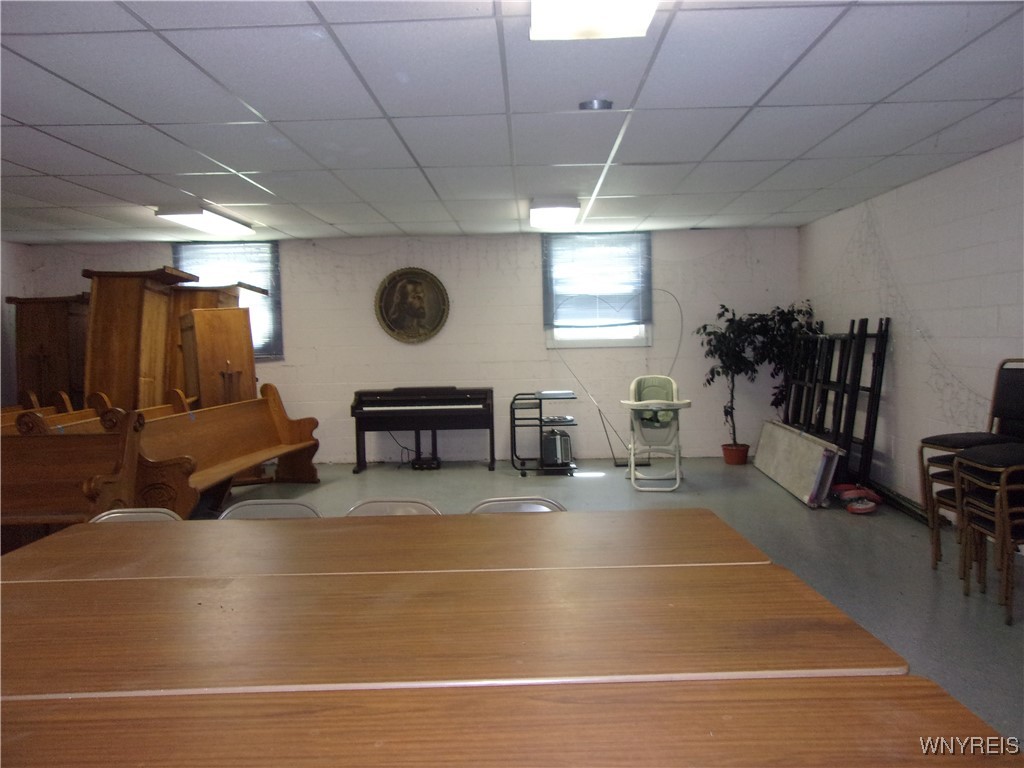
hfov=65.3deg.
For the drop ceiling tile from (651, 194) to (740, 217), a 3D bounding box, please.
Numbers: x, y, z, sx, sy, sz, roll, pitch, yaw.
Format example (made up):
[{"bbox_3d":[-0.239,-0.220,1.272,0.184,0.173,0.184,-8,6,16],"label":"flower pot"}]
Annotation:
[{"bbox_3d":[1.588,-1.567,7.000,0.605,0.020,1.210,-1,3,1],"label":"drop ceiling tile"}]

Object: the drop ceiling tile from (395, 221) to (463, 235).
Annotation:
[{"bbox_3d":[-0.822,-1.592,8.165,0.605,0.025,0.993,-1,3,2],"label":"drop ceiling tile"}]

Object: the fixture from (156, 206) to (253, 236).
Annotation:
[{"bbox_3d":[-2.632,-1.434,7.005,0.370,0.085,1.230,-1,3,1],"label":"fixture"}]

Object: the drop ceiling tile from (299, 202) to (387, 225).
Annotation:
[{"bbox_3d":[-1.460,-1.513,7.075,0.605,0.025,1.212,-1,3,2],"label":"drop ceiling tile"}]

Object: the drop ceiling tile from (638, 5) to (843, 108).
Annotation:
[{"bbox_3d":[0.886,-1.349,3.379,0.604,0.020,1.213,-1,3,1],"label":"drop ceiling tile"}]

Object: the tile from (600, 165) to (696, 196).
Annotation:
[{"bbox_3d":[0.949,-1.482,5.805,0.605,0.020,1.210,-1,3,1],"label":"tile"}]

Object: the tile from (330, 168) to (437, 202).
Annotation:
[{"bbox_3d":[-0.889,-1.456,5.858,0.604,0.020,1.213,-1,3,1],"label":"tile"}]

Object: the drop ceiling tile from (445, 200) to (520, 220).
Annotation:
[{"bbox_3d":[-0.248,-1.530,7.052,0.605,0.020,1.209,-1,3,1],"label":"drop ceiling tile"}]

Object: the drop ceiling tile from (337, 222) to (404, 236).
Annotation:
[{"bbox_3d":[-1.447,-1.583,8.211,0.604,0.020,1.018,-1,3,1],"label":"drop ceiling tile"}]

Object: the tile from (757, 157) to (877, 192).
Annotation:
[{"bbox_3d":[2.158,-1.520,5.787,0.604,0.020,1.213,-1,3,1],"label":"tile"}]

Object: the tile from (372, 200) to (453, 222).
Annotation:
[{"bbox_3d":[-0.851,-1.525,7.058,0.605,0.025,1.212,-1,3,2],"label":"tile"}]

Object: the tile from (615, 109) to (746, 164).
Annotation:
[{"bbox_3d":[0.915,-1.413,4.576,0.605,0.025,1.212,-1,3,2],"label":"tile"}]

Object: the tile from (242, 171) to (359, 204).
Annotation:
[{"bbox_3d":[-1.496,-1.432,5.866,0.605,0.020,1.209,-1,3,1],"label":"tile"}]

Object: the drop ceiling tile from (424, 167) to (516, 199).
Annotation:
[{"bbox_3d":[-0.278,-1.456,5.836,0.605,0.020,1.209,-1,3,1],"label":"drop ceiling tile"}]

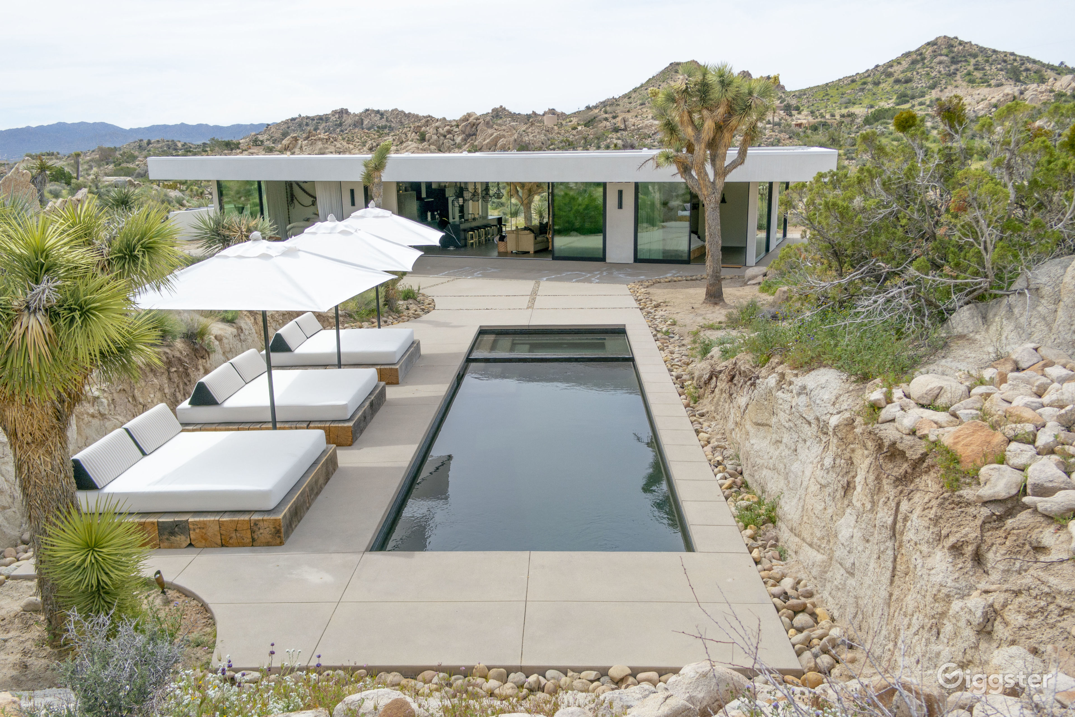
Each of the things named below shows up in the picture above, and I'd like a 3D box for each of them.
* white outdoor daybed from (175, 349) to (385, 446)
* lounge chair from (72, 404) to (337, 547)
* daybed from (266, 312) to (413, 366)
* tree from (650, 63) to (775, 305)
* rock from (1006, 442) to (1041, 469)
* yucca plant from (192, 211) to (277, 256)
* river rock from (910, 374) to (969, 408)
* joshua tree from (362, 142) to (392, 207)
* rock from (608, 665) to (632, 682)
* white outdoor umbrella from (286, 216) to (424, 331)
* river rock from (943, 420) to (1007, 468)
[{"bbox_3d":[-3.499,0.496,12.516,2.335,0.786,2.215,0,13,2],"label":"white outdoor daybed"},{"bbox_3d":[-3.585,1.164,9.599,2.360,0.786,2.215,0,13,2],"label":"lounge chair"},{"bbox_3d":[-3.416,-0.364,15.666,2.215,0.514,1.900,0,13,2],"label":"daybed"},{"bbox_3d":[4.007,-3.969,20.777,2.699,5.330,2.736,0,13,2],"label":"tree"},{"bbox_3d":[3.702,0.739,6.826,0.255,0.180,0.210,0,13,2],"label":"rock"},{"bbox_3d":[-10.682,-4.341,31.532,2.800,1.646,2.400,-5,14,-18],"label":"yucca plant"},{"bbox_3d":[3.804,0.310,8.488,0.565,0.294,0.424,5,14,24],"label":"river rock"},{"bbox_3d":[-4.525,-4.140,25.587,0.847,4.028,0.892,0,13,2],"label":"joshua tree"},{"bbox_3d":[0.609,2.318,6.590,0.145,0.095,0.110,0,13,2],"label":"rock"},{"bbox_3d":[-3.098,-0.827,13.831,2.462,2.769,2.462,-1,13,-2],"label":"white outdoor umbrella"},{"bbox_3d":[3.079,0.602,6.297,0.460,0.280,0.360,6,14,26],"label":"river rock"}]

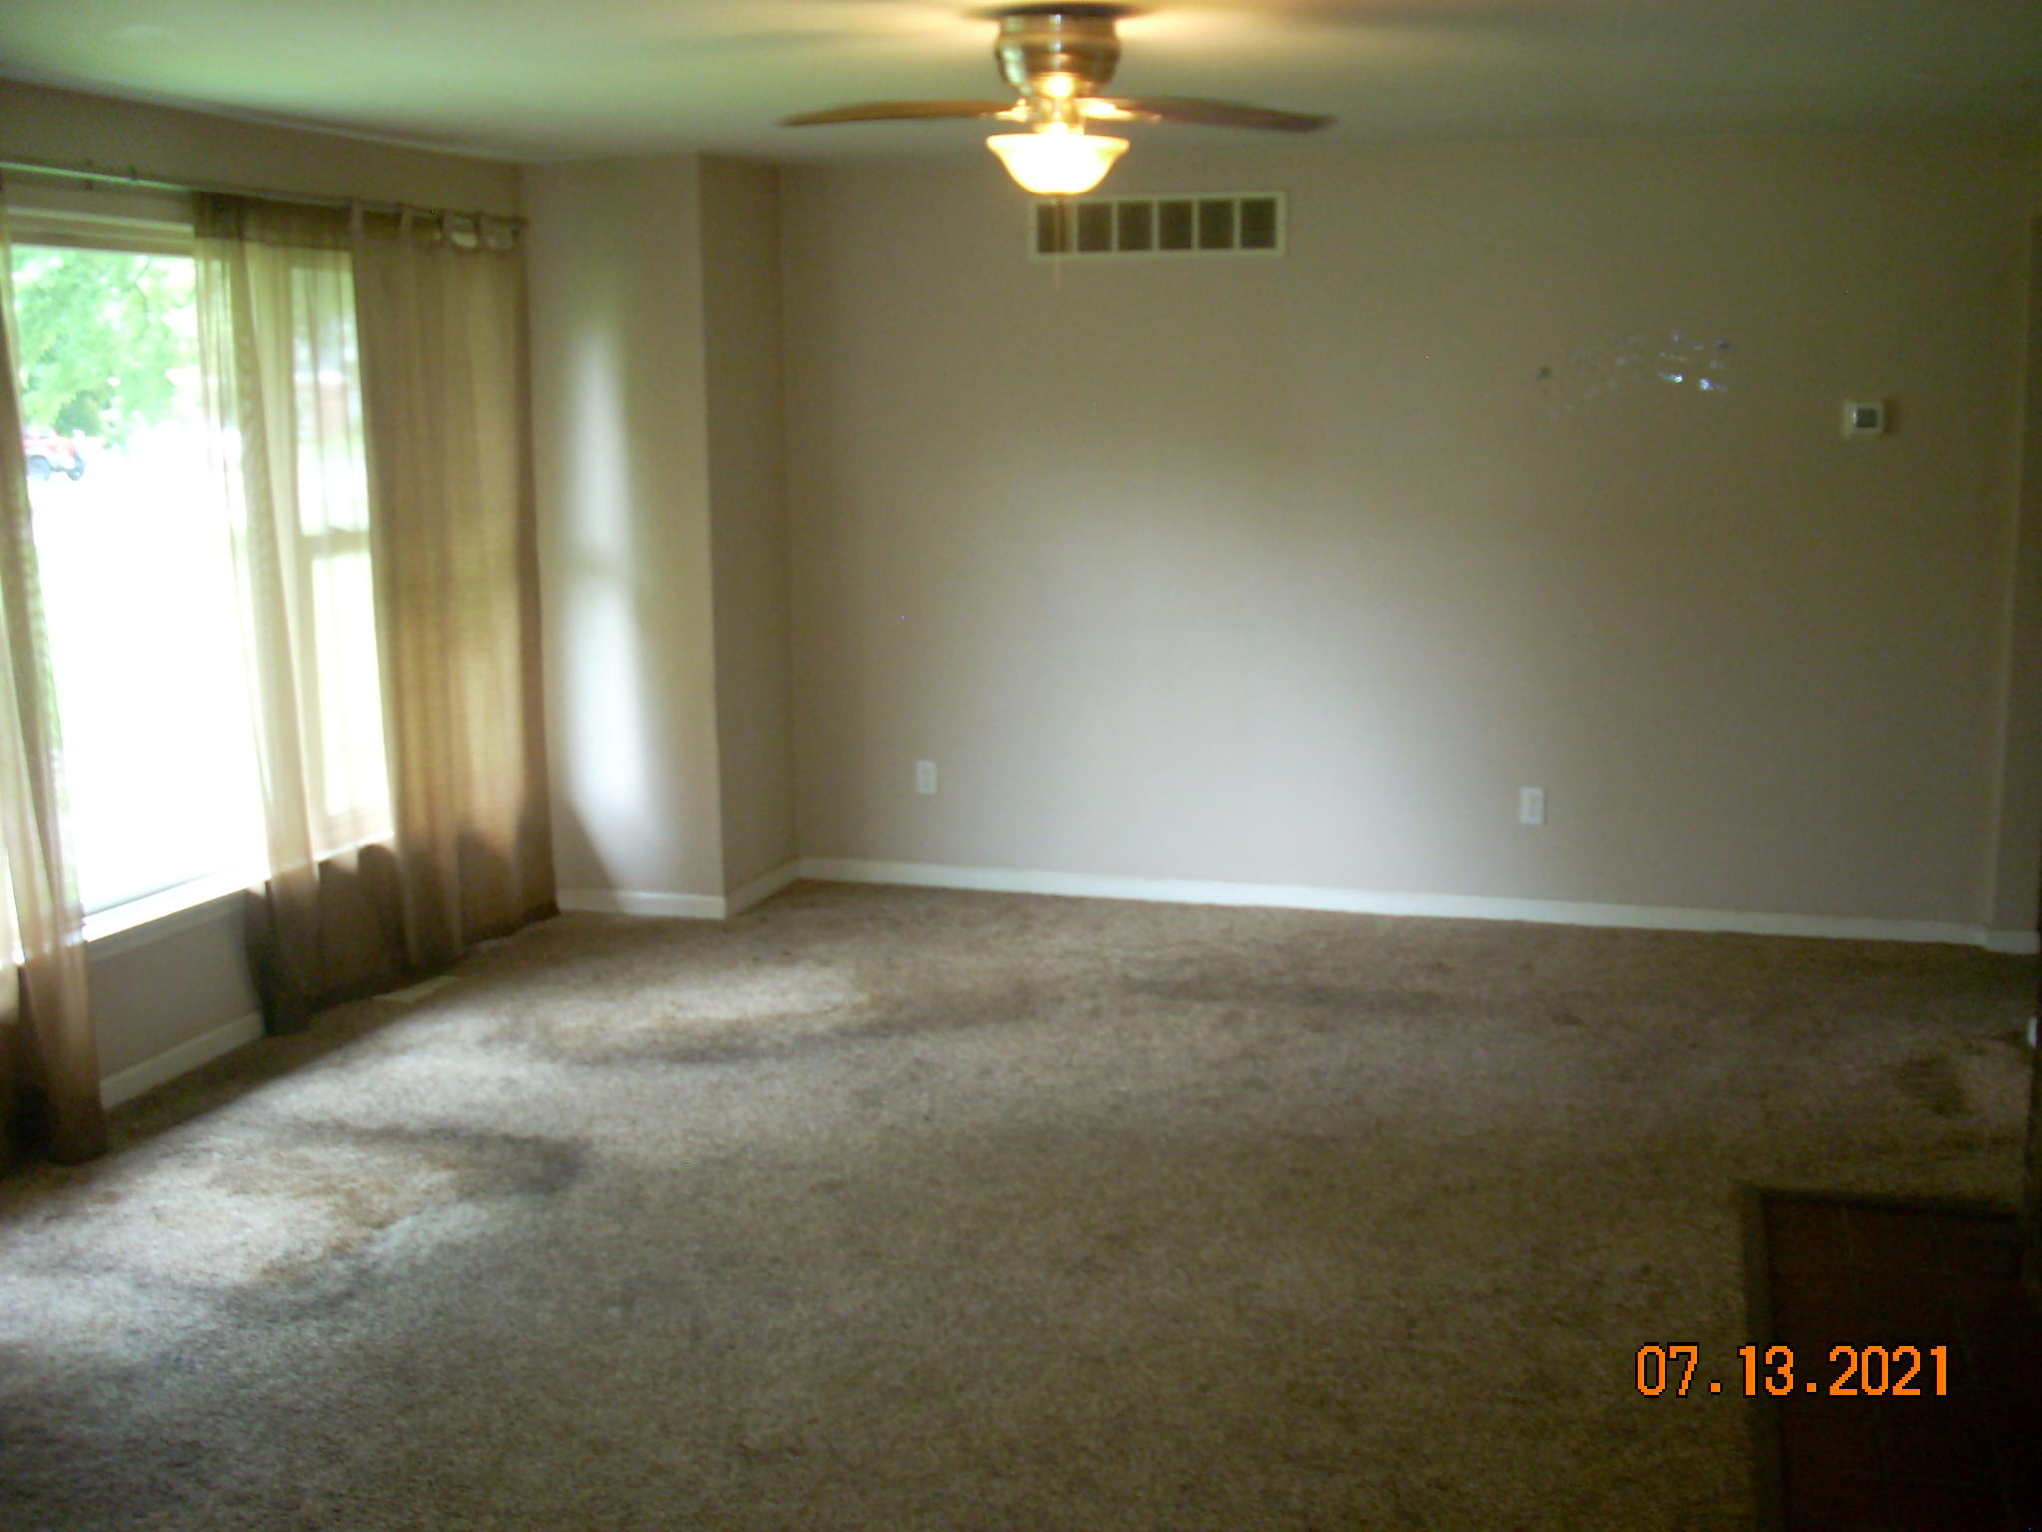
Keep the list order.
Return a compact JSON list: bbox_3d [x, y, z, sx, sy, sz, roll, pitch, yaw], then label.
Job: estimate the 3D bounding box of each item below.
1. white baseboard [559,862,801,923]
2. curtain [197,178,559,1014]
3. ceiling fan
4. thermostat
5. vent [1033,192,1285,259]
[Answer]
[{"bbox_3d":[-1.164,0.405,7.499,0.640,0.072,0.610,2,10,17],"label":"white baseboard"},{"bbox_3d":[-1.763,-0.466,6.254,0.120,2.160,1.540,2,10,17],"label":"curtain"},{"bbox_3d":[0.077,-1.312,4.340,1.090,0.370,1.090,-1,10,1],"label":"ceiling fan"},{"bbox_3d":[2.471,-1.017,6.396,0.120,0.100,0.028,2,10,17],"label":"thermostat"},{"bbox_3d":[0.438,-1.716,6.934,0.820,0.200,0.025,2,10,17],"label":"vent"}]

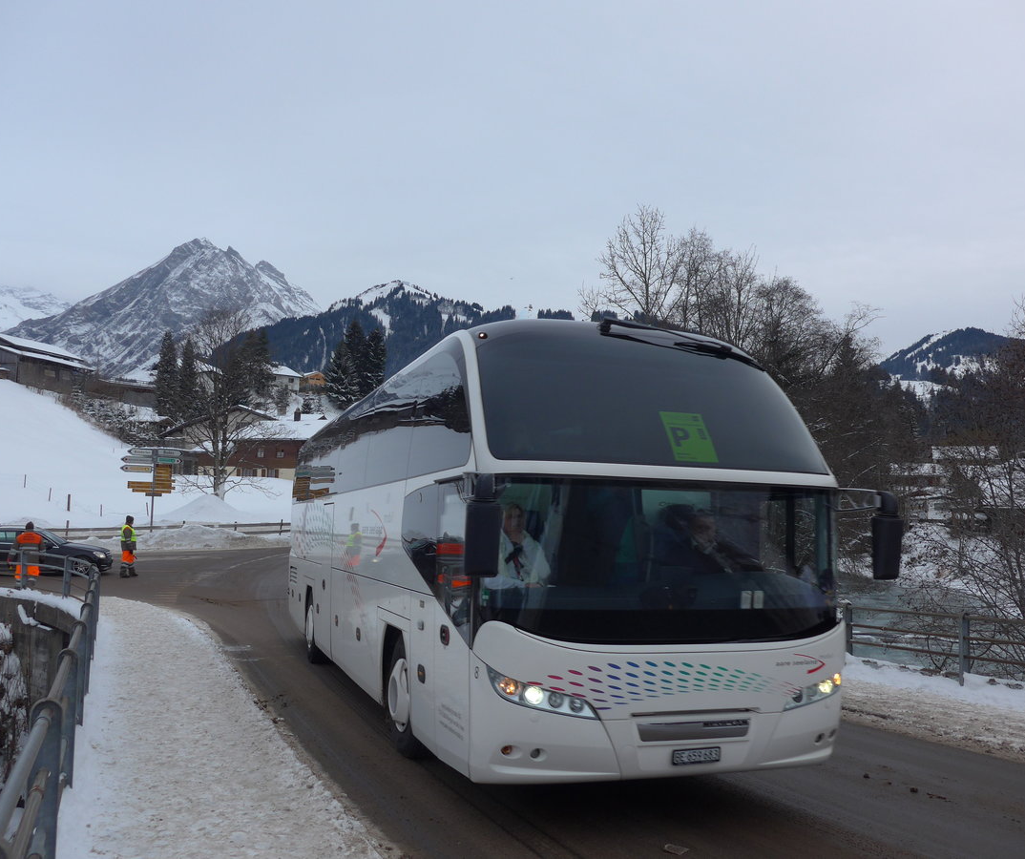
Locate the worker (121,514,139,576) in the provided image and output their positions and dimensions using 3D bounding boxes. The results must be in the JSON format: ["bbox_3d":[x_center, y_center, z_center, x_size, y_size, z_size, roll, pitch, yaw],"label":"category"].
[{"bbox_3d":[-10.863,3.323,27.200,0.480,1.760,0.550,2,-6,-20],"label":"worker"}]

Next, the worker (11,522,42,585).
[{"bbox_3d":[-12.797,3.335,25.300,0.800,1.780,0.480,3,-7,-25],"label":"worker"}]

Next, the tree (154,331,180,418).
[{"bbox_3d":[-44.949,-7.150,125.000,3.600,11.600,3.600,0,-6,0],"label":"tree"}]

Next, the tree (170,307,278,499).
[{"bbox_3d":[-15.595,-1.422,52.000,6.000,10.500,6.000,0,-6,0],"label":"tree"}]

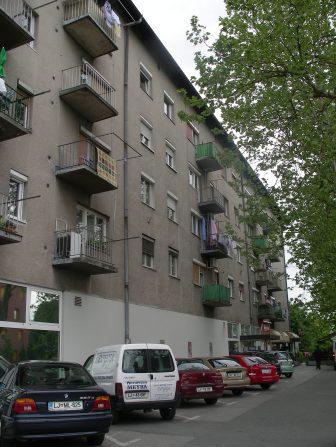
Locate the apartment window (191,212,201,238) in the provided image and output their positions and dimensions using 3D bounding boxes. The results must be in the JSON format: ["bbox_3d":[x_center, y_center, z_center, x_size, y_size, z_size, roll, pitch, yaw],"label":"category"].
[{"bbox_3d":[1.747,0.089,30.338,0.160,1.430,1.630,-8,-17,22],"label":"apartment window"}]

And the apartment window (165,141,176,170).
[{"bbox_3d":[0.141,-3.876,27.701,0.160,1.410,1.500,-8,-17,22],"label":"apartment window"}]

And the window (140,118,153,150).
[{"bbox_3d":[-1.116,-4.627,24.833,0.160,1.420,1.460,-8,-17,22],"label":"window"}]

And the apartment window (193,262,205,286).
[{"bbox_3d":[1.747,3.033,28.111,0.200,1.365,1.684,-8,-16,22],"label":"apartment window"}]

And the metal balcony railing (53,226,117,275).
[{"bbox_3d":[-2.673,0.961,15.861,1.089,1.135,2.123,-8,-17,22],"label":"metal balcony railing"}]

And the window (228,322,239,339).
[{"bbox_3d":[4.393,7.245,32.221,0.137,1.034,2.379,-8,-17,22],"label":"window"}]

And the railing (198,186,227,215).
[{"bbox_3d":[2.966,-1.463,32.168,1.150,1.100,2.250,-8,-17,22],"label":"railing"}]

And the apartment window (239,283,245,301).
[{"bbox_3d":[5.816,5.425,37.503,0.200,1.420,1.501,-8,-16,22],"label":"apartment window"}]

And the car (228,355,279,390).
[{"bbox_3d":[3.220,6.820,21.850,1.700,1.420,4.150,6,-17,-25],"label":"car"}]

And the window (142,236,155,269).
[{"bbox_3d":[-0.955,1.446,23.162,0.160,1.440,1.420,-8,-17,22],"label":"window"}]

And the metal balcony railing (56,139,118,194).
[{"bbox_3d":[-2.803,-1.969,16.908,1.092,1.138,2.284,-8,-16,22],"label":"metal balcony railing"}]

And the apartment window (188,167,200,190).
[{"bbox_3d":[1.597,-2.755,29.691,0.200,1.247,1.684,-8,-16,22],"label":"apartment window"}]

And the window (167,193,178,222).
[{"bbox_3d":[0.276,-0.782,25.713,0.200,1.438,1.365,-8,-16,22],"label":"window"}]

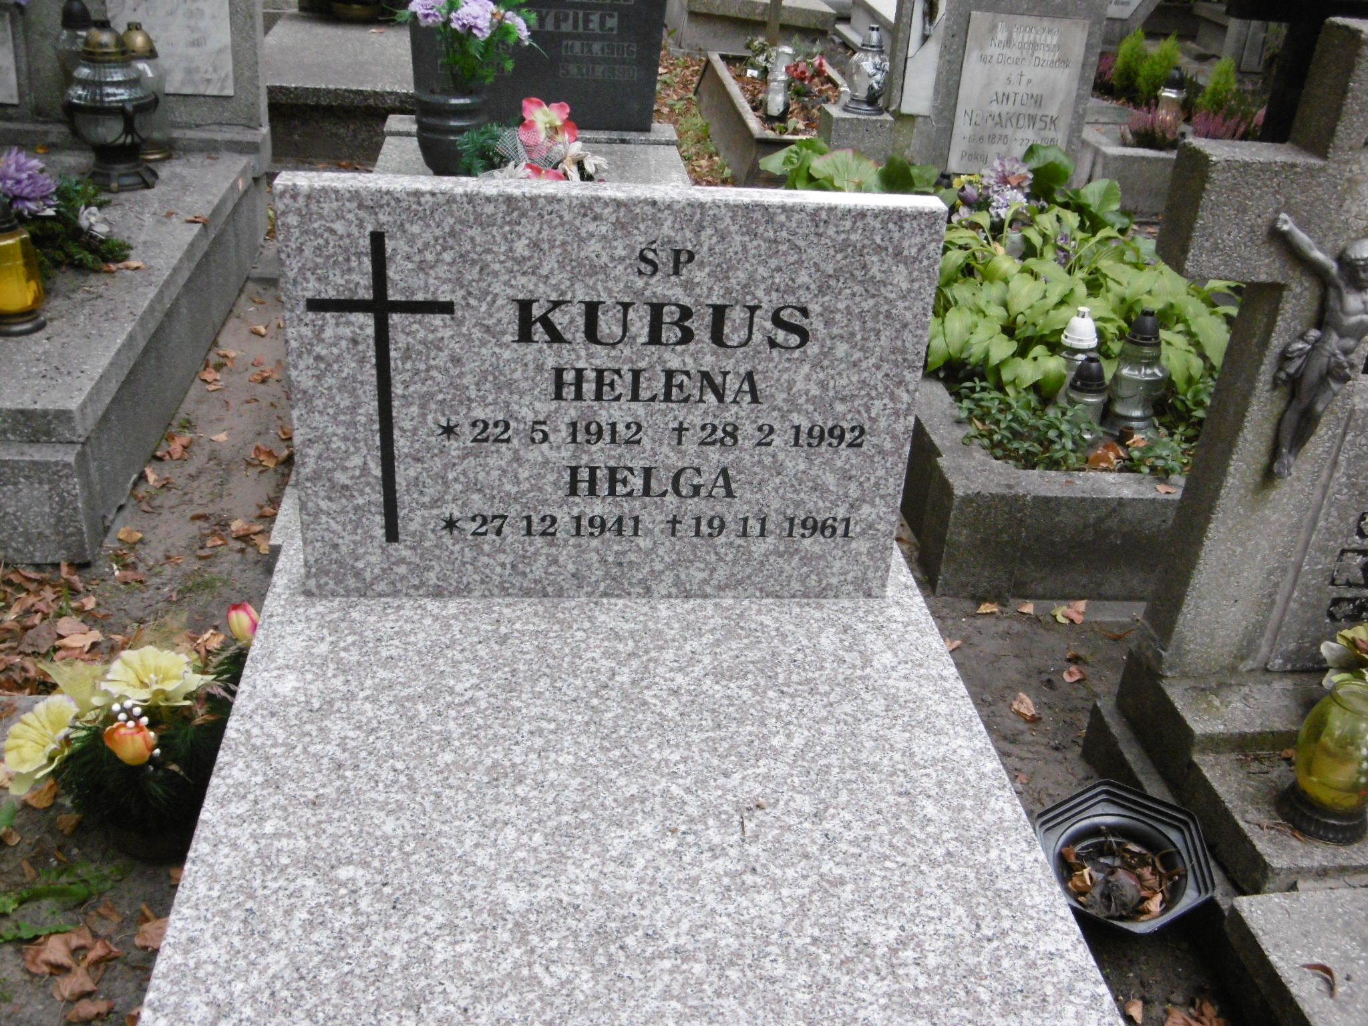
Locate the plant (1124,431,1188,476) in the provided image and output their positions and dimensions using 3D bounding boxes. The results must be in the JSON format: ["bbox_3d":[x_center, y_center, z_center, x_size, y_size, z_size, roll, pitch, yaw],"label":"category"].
[{"bbox_3d":[0.895,-0.115,2.850,0.120,0.075,0.105,1,29,-6],"label":"plant"}]

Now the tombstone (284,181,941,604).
[{"bbox_3d":[-0.096,-0.144,1.952,0.800,0.557,0.064,1,29,-6],"label":"tombstone"}]

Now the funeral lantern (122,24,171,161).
[{"bbox_3d":[-1.348,-1.058,3.769,0.130,0.335,0.130,1,29,-6],"label":"funeral lantern"}]

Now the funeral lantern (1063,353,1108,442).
[{"bbox_3d":[0.767,-0.214,2.854,0.090,0.188,0.090,1,29,-6],"label":"funeral lantern"}]

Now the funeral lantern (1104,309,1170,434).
[{"bbox_3d":[0.890,-0.275,2.938,0.116,0.257,0.116,1,29,-6],"label":"funeral lantern"}]

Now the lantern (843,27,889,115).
[{"bbox_3d":[0.530,-1.284,4.343,0.128,0.237,0.128,3,29,-2],"label":"lantern"}]

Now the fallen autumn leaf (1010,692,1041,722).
[{"bbox_3d":[0.558,0.320,2.460,0.050,0.020,0.065,0,29,-7],"label":"fallen autumn leaf"}]

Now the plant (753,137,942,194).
[{"bbox_3d":[0.423,-0.854,3.850,0.440,0.220,0.330,1,29,-6],"label":"plant"}]

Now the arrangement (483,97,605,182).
[{"bbox_3d":[-0.348,-0.907,3.720,0.310,0.220,0.220,1,29,-6],"label":"arrangement"}]

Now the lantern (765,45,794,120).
[{"bbox_3d":[0.336,-1.501,5.241,0.098,0.243,0.098,1,29,-6],"label":"lantern"}]

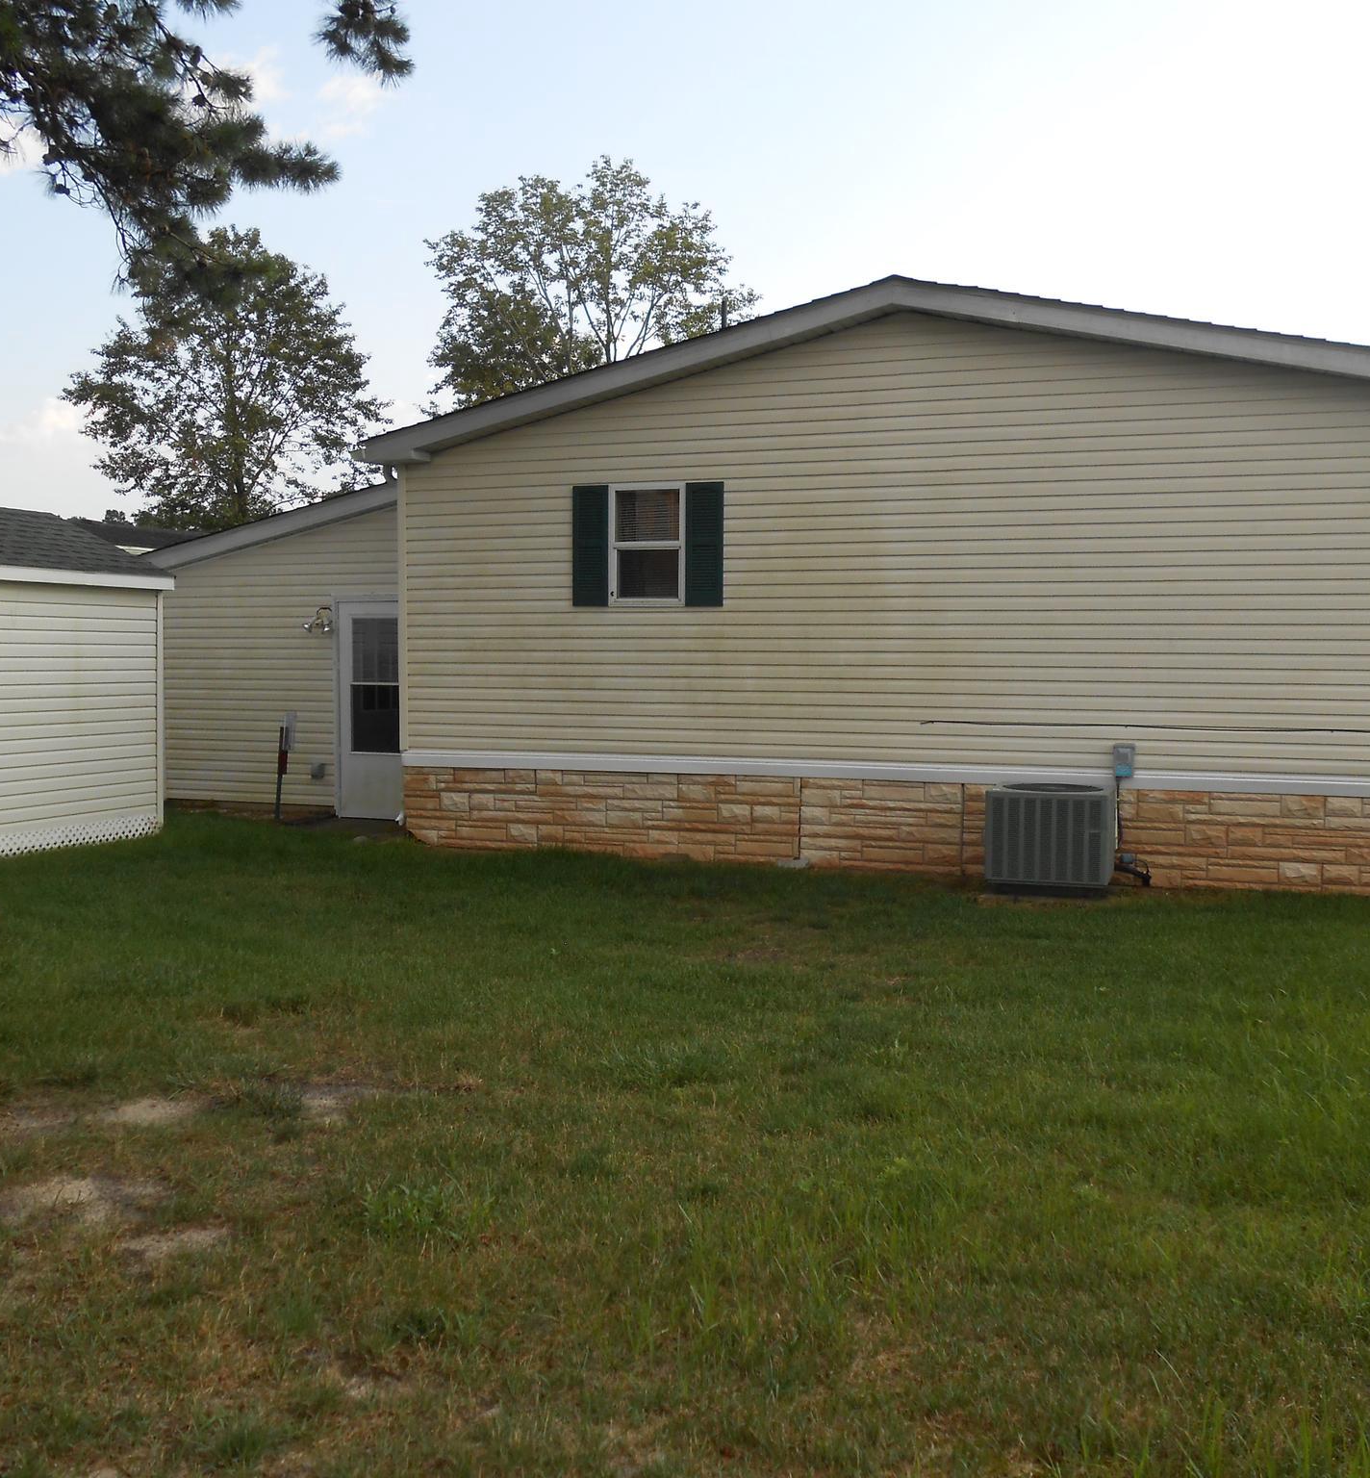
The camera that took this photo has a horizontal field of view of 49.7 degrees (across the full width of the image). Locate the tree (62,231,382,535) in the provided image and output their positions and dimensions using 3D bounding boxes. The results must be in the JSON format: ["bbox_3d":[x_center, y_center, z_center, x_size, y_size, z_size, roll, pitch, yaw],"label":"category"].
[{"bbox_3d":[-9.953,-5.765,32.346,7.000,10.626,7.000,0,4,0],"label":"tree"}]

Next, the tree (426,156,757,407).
[{"bbox_3d":[-1.938,-6.291,31.386,7.200,11.853,7.200,0,4,0],"label":"tree"}]

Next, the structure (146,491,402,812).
[{"bbox_3d":[-3.248,-0.983,16.025,3.920,3.185,4.410,1,4,19],"label":"structure"}]

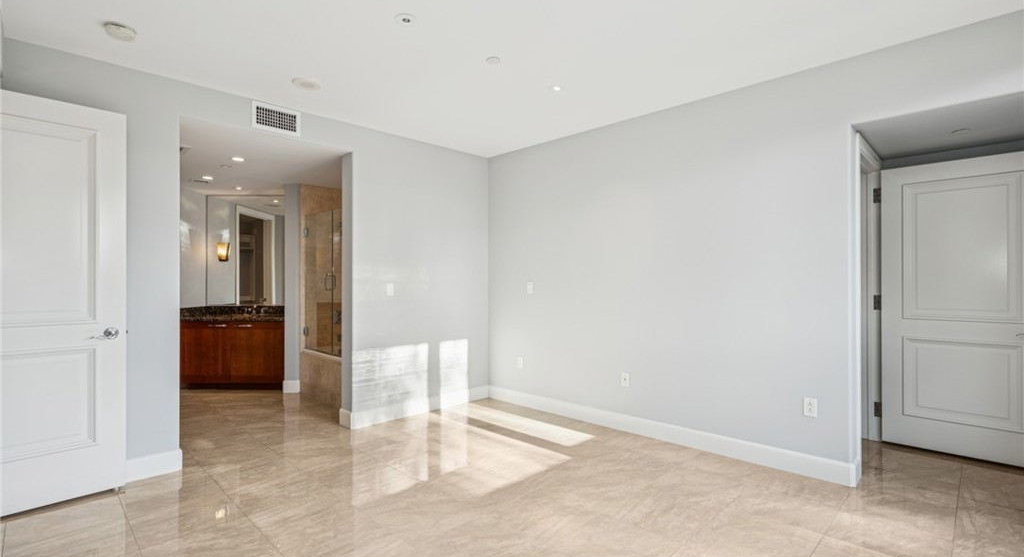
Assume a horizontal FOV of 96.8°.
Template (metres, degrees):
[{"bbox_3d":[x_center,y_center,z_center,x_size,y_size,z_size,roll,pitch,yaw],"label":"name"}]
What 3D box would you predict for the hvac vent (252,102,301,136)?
[{"bbox_3d":[-1.803,-1.223,3.490,0.030,0.199,0.344,-1,-1,44],"label":"hvac vent"}]

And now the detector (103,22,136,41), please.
[{"bbox_3d":[-2.107,-1.323,2.448,0.135,0.042,0.135,-1,-1,44],"label":"detector"}]

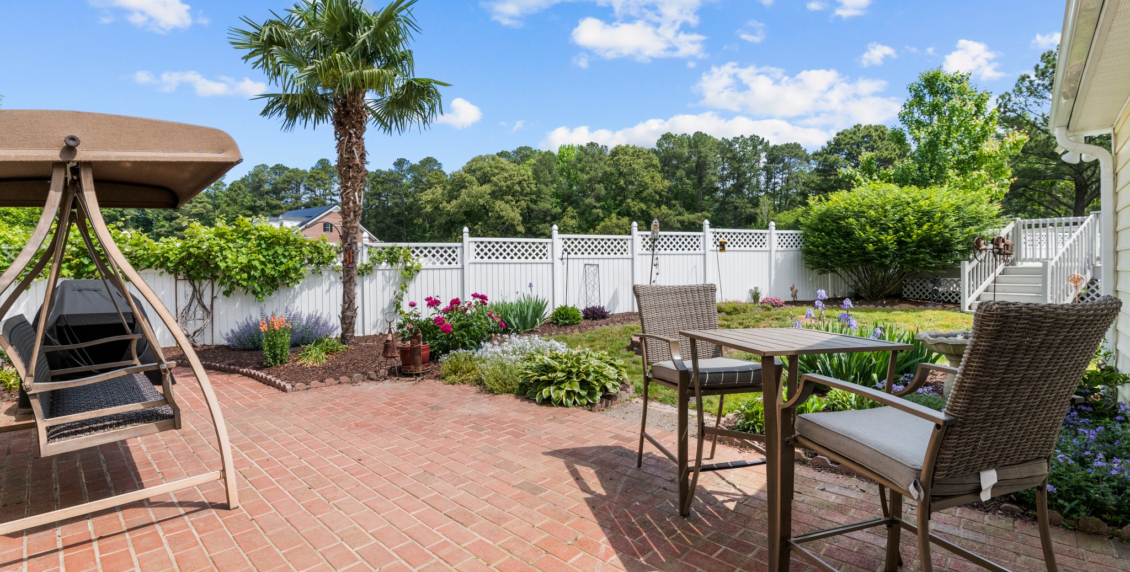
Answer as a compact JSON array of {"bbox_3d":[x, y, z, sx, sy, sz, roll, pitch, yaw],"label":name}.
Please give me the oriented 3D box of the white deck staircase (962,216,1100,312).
[{"bbox_3d":[8.850,-0.420,9.050,1.550,1.870,1.220,-1,1,-20],"label":"white deck staircase"}]

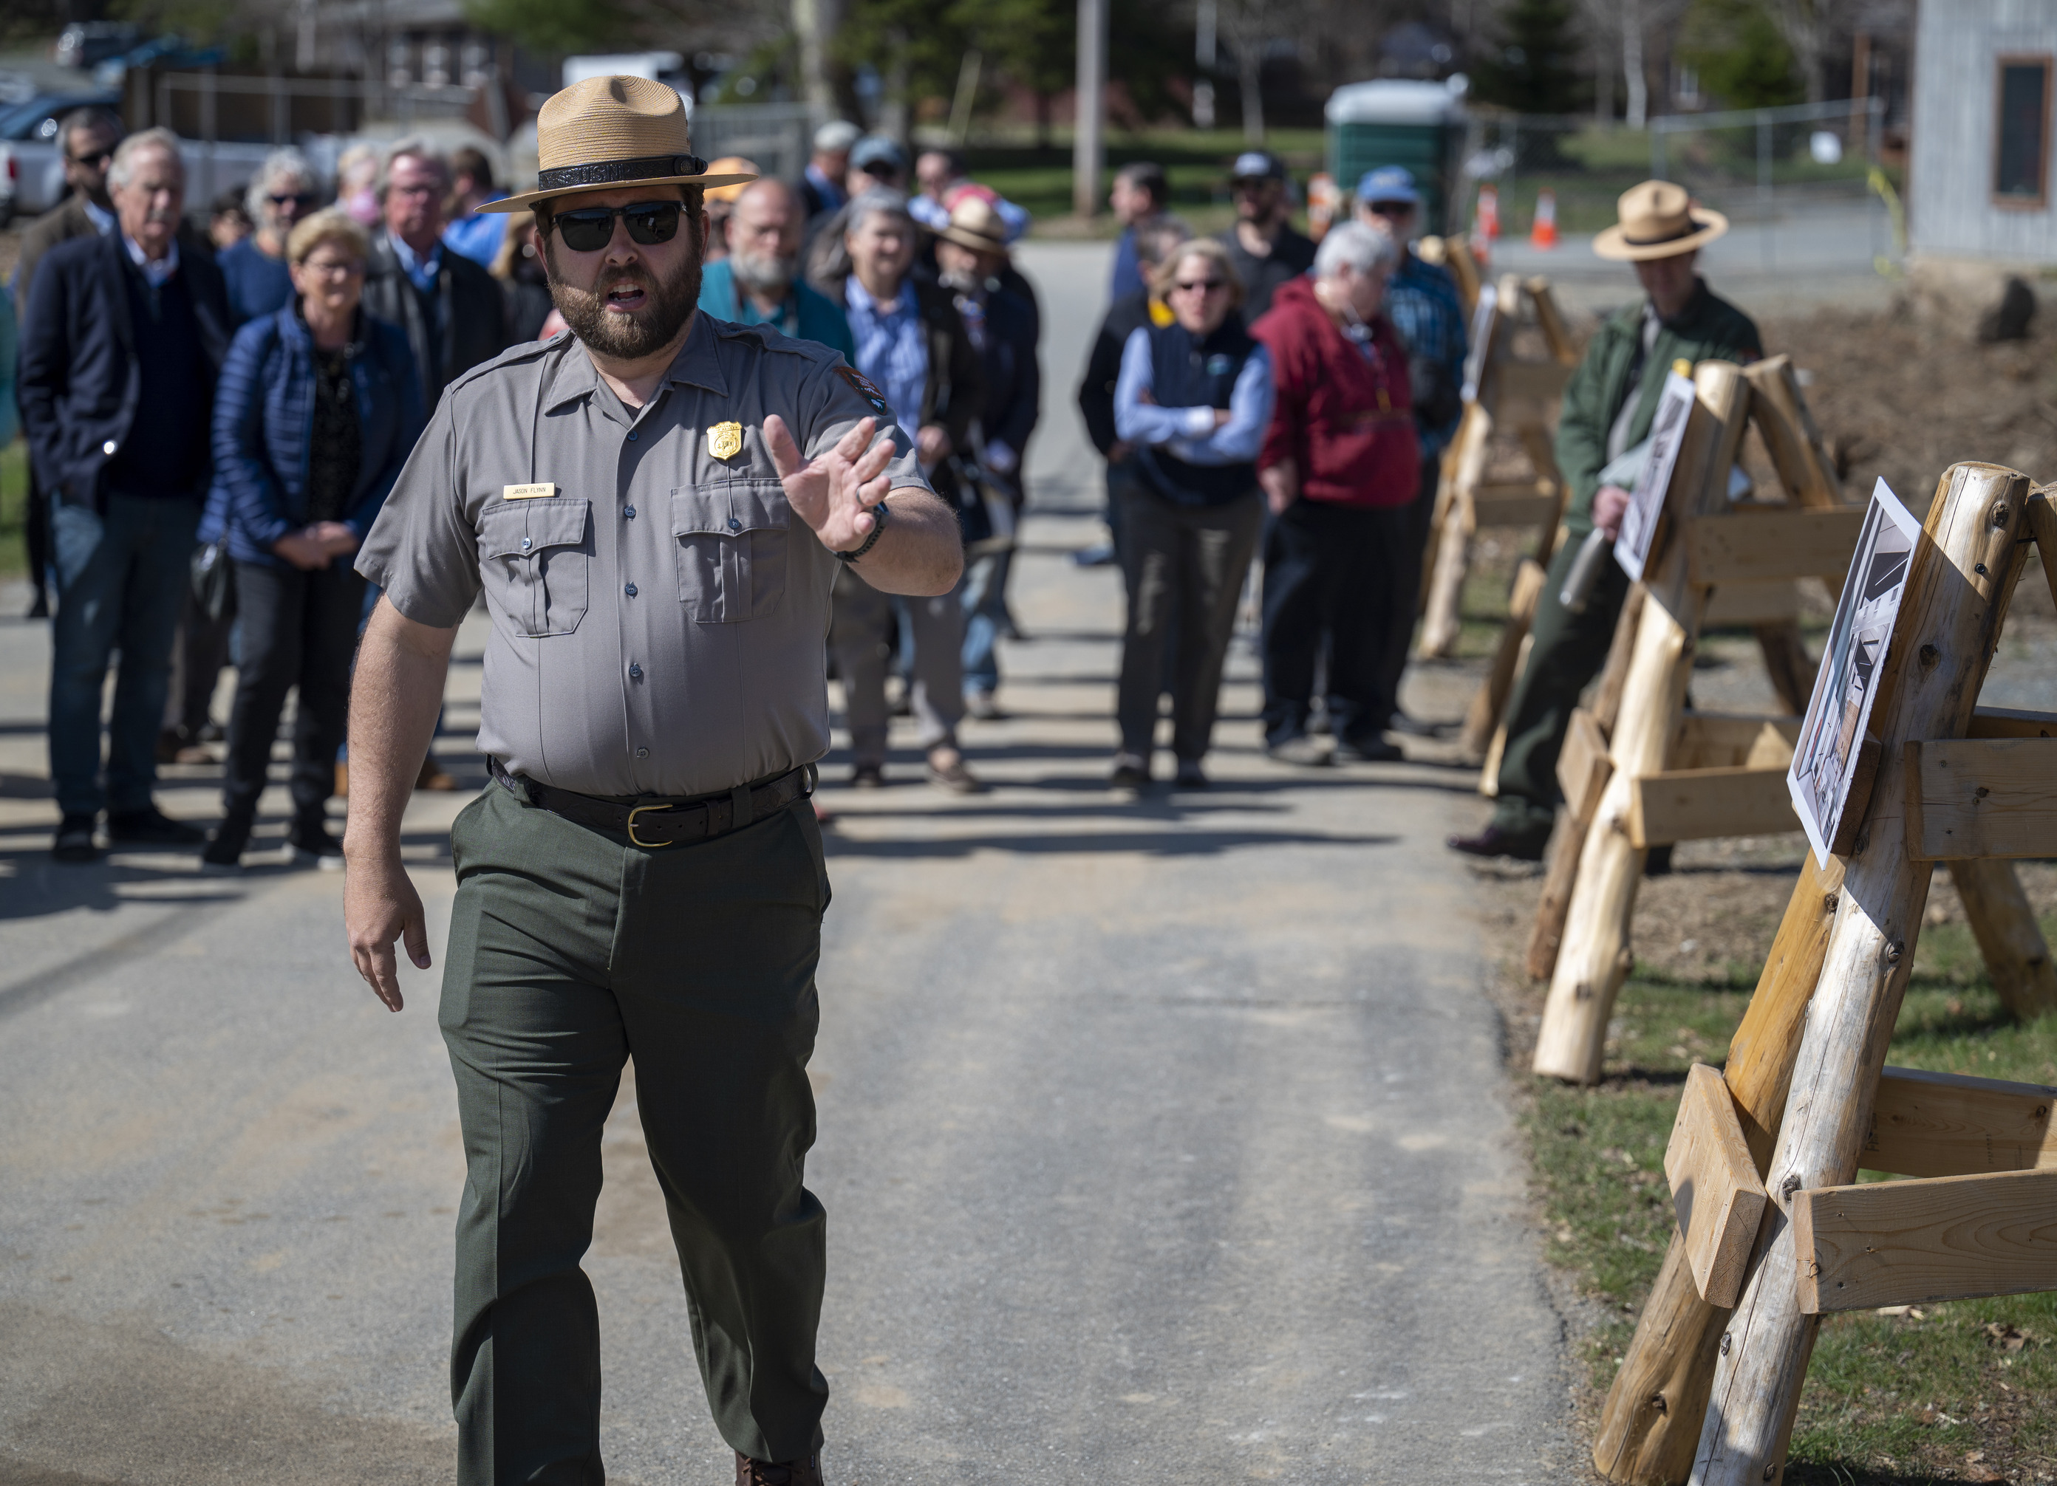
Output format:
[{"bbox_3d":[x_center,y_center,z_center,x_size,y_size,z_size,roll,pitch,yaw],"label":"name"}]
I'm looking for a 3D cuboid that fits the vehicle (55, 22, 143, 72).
[{"bbox_3d":[-33.586,-25.109,170.000,1.900,1.750,4.700,6,8,32],"label":"vehicle"}]

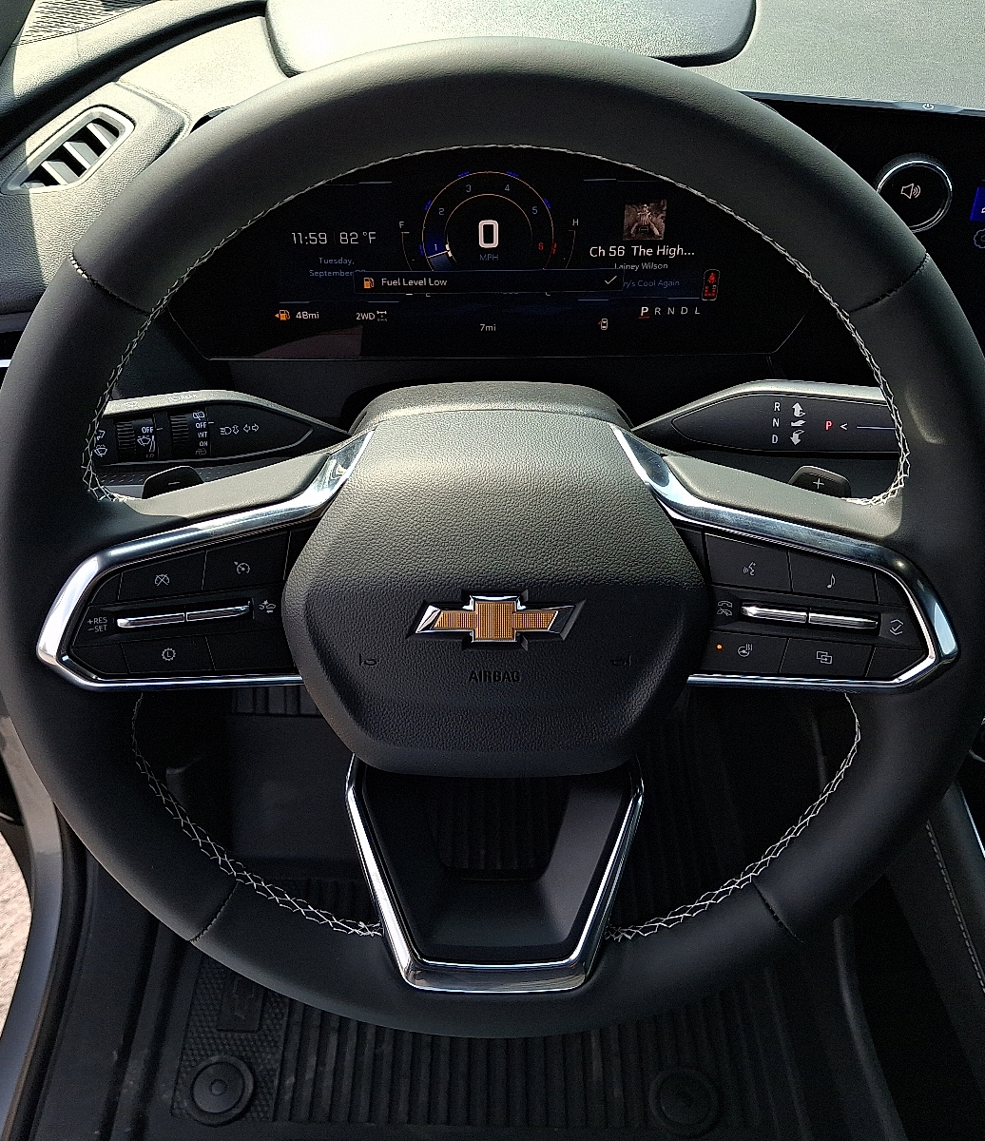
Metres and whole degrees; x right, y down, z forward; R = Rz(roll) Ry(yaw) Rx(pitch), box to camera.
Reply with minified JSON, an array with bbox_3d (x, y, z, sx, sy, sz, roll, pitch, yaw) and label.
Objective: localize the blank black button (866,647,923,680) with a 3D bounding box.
[{"bbox_3d":[0.152,0.034,0.415,0.020,0.012,0.007,3,17,9],"label":"blank black button"}]

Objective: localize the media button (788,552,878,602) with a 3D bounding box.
[{"bbox_3d":[0.127,0.001,0.409,0.033,0.019,0.007,3,17,8],"label":"media button"}]

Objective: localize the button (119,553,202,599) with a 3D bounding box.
[{"bbox_3d":[-0.122,0.001,0.410,0.032,0.017,0.007,-3,17,-8],"label":"button"}]

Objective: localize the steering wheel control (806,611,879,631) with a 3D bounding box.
[{"bbox_3d":[0.131,0.018,0.412,0.026,0.006,0.009,6,17,8],"label":"steering wheel control"}]

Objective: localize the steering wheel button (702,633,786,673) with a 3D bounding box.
[{"bbox_3d":[0.097,0.031,0.423,0.032,0.018,0.007,3,17,9],"label":"steering wheel button"}]

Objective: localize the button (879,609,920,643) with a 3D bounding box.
[{"bbox_3d":[0.151,0.019,0.408,0.016,0.011,0.007,7,18,4],"label":"button"}]

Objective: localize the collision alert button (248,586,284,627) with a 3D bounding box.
[{"bbox_3d":[-0.084,0.014,0.414,0.015,0.013,0.007,-6,18,-4],"label":"collision alert button"}]

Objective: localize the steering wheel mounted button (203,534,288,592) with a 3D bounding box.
[{"bbox_3d":[-0.092,-0.003,0.409,0.034,0.017,0.007,-7,18,-4],"label":"steering wheel mounted button"}]

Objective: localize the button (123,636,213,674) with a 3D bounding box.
[{"bbox_3d":[-0.122,0.032,0.415,0.031,0.014,0.007,-5,18,-5],"label":"button"}]

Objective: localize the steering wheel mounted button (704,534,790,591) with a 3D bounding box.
[{"bbox_3d":[0.096,-0.004,0.413,0.033,0.021,0.007,3,17,8],"label":"steering wheel mounted button"}]

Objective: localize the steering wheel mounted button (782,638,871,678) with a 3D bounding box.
[{"bbox_3d":[0.126,0.033,0.415,0.032,0.014,0.007,5,18,5],"label":"steering wheel mounted button"}]

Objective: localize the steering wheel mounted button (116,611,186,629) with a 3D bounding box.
[{"bbox_3d":[-0.126,0.018,0.409,0.025,0.004,0.007,-6,18,-4],"label":"steering wheel mounted button"}]

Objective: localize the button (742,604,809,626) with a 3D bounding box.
[{"bbox_3d":[0.105,0.016,0.411,0.024,0.004,0.007,7,18,4],"label":"button"}]

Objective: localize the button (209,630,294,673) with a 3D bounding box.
[{"bbox_3d":[-0.092,0.031,0.423,0.033,0.017,0.007,-3,17,-9],"label":"button"}]

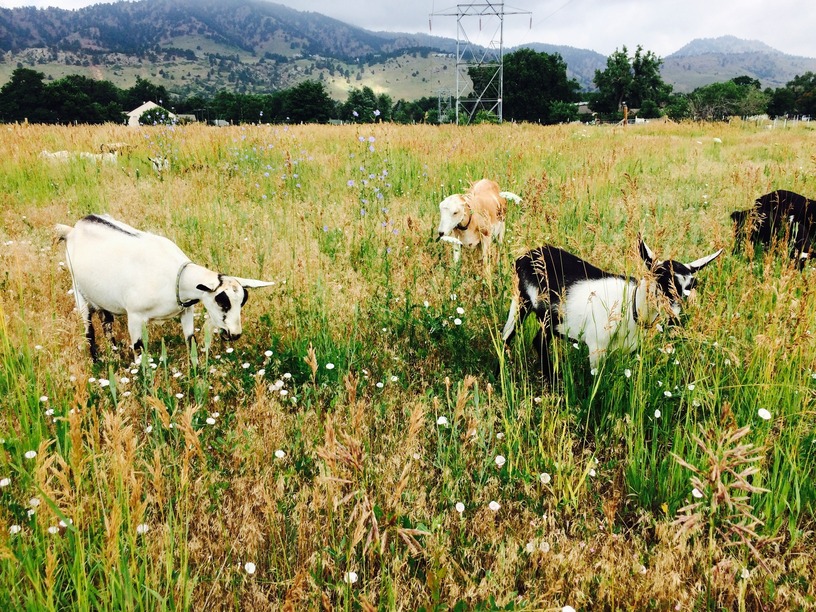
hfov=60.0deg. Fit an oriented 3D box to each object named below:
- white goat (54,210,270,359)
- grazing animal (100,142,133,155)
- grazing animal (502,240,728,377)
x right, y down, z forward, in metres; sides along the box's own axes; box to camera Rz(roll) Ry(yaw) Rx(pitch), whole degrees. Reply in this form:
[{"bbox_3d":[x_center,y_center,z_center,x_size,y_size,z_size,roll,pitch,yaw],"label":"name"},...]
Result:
[{"bbox_3d":[-1.110,0.002,3.270,0.960,0.760,0.320,8,17,27],"label":"white goat"},{"bbox_3d":[-6.750,-3.397,16.169,0.950,0.720,0.320,1,15,2],"label":"grazing animal"},{"bbox_3d":[0.890,0.067,3.142,0.900,0.700,0.310,11,18,35],"label":"grazing animal"}]

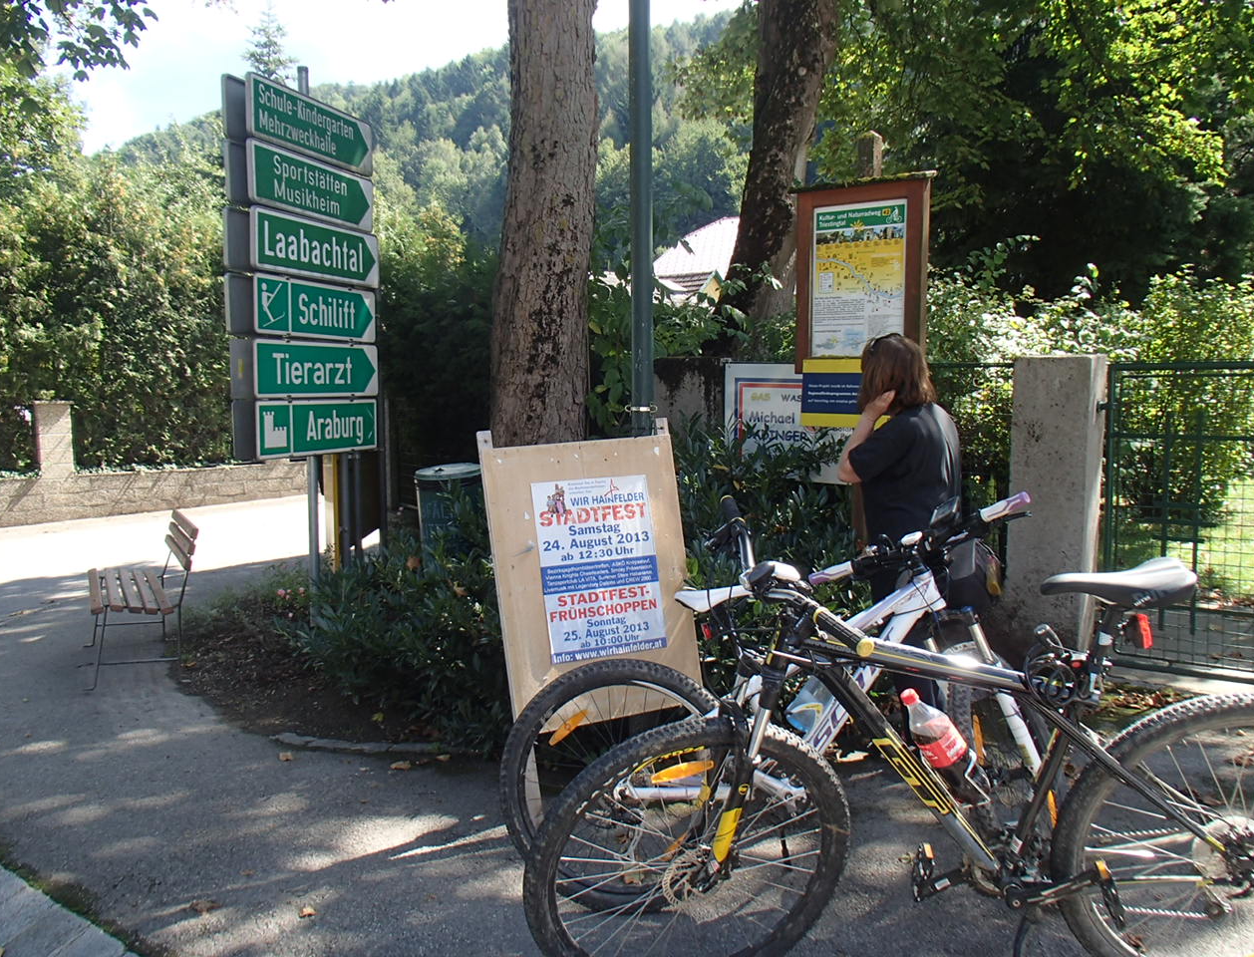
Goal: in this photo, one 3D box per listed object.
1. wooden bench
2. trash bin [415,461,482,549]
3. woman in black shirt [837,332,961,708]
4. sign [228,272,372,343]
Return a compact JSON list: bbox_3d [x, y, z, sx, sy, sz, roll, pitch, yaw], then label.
[{"bbox_3d":[-2.683,0.609,5.636,0.510,0.790,1.550,-3,3,-28],"label":"wooden bench"},{"bbox_3d":[-1.065,0.355,6.536,0.475,0.900,0.475,-4,5,0],"label":"trash bin"},{"bbox_3d":[1.053,0.259,3.945,0.470,1.640,0.370,-3,6,-30],"label":"woman in black shirt"},{"bbox_3d":[-1.979,-1.042,6.402,0.130,0.335,1.195,2,5,21],"label":"sign"}]

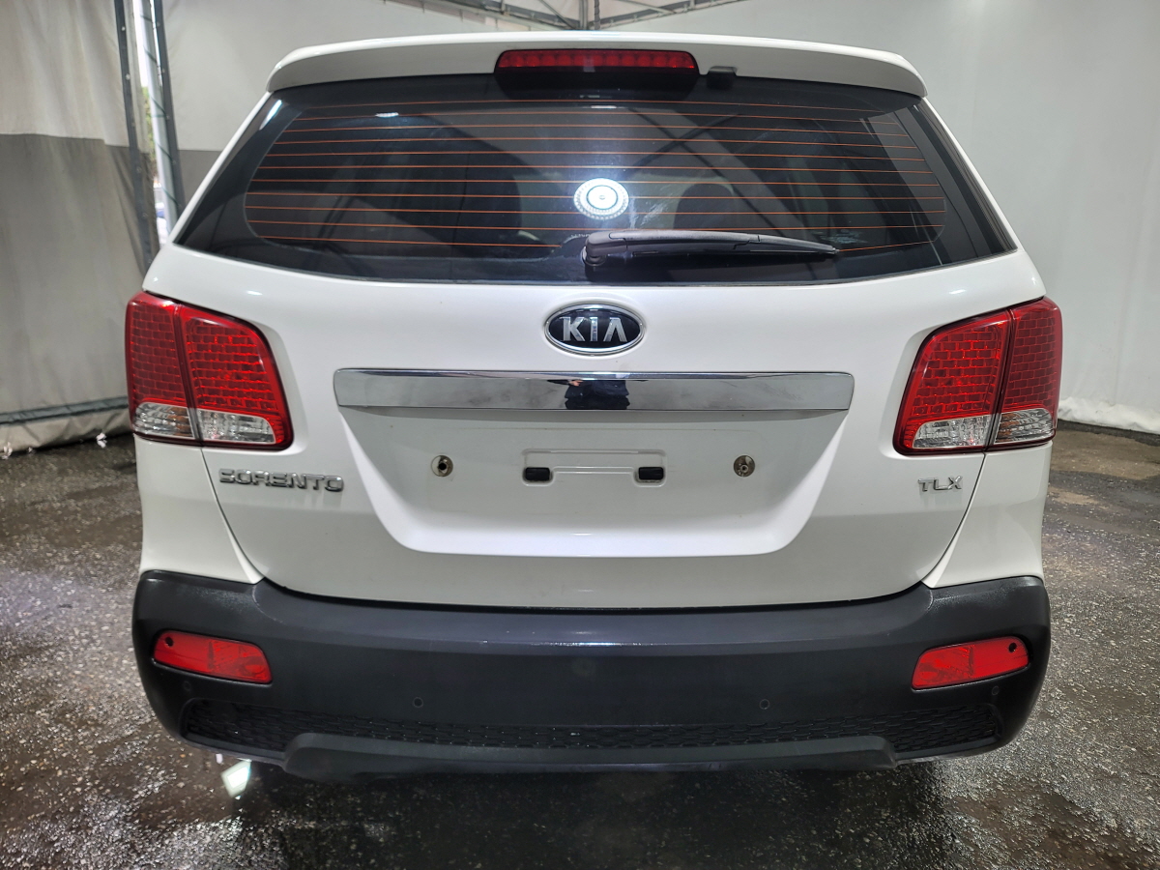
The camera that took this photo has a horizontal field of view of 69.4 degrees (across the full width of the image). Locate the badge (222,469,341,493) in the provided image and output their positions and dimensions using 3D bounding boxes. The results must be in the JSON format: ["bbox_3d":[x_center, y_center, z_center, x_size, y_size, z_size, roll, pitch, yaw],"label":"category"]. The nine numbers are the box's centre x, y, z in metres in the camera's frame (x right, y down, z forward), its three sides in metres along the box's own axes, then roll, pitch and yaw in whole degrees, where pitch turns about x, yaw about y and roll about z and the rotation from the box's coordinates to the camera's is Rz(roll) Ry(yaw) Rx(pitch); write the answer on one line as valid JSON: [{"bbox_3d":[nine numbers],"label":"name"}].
[{"bbox_3d":[-0.512,0.076,1.436,0.234,0.028,0.011,4,12,13],"label":"badge"}]

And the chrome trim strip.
[{"bbox_3d":[0.022,-0.074,1.344,0.837,0.065,0.041,1,9,0],"label":"chrome trim strip"}]

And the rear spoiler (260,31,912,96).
[{"bbox_3d":[0.030,-0.680,1.560,1.241,0.113,0.246,1,13,0],"label":"rear spoiler"}]

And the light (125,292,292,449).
[{"bbox_3d":[-0.650,-0.124,1.496,0.325,0.261,0.212,2,13,8],"label":"light"}]

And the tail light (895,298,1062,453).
[{"bbox_3d":[0.693,-0.115,1.484,0.325,0.261,0.212,-1,13,-7],"label":"tail light"}]

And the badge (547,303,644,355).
[{"bbox_3d":[0.023,-0.166,1.320,0.154,0.080,0.018,1,5,0],"label":"badge"}]

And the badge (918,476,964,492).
[{"bbox_3d":[0.619,0.083,1.437,0.088,0.029,0.010,-3,12,-13],"label":"badge"}]

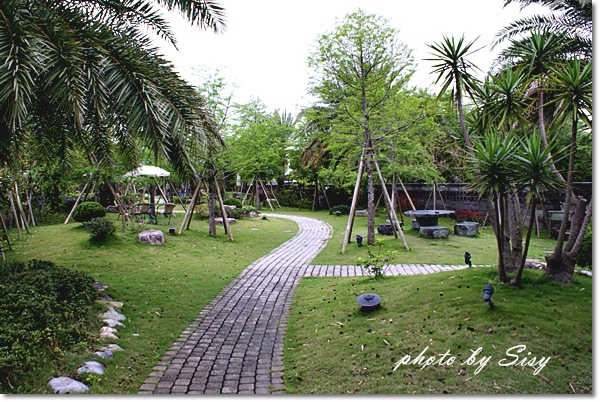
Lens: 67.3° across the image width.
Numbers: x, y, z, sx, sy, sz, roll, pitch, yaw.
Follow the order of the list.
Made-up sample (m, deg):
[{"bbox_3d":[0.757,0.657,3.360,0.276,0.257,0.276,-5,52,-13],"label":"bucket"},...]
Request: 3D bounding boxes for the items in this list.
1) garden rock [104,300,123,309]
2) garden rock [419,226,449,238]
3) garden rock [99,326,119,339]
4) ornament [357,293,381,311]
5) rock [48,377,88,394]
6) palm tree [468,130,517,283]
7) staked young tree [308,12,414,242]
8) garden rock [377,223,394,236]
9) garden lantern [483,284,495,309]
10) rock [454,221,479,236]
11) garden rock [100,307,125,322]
[{"bbox_3d":[-2.187,1.217,5.300,0.210,0.080,0.190,-1,3,-22],"label":"garden rock"},{"bbox_3d":[4.058,0.958,13.700,0.870,0.340,0.600,1,3,16],"label":"garden rock"},{"bbox_3d":[-2.031,1.395,4.780,0.210,0.100,0.170,0,2,0],"label":"garden rock"},{"bbox_3d":[0.844,1.250,5.550,0.295,0.210,0.295,0,2,0],"label":"ornament"},{"bbox_3d":[-1.736,1.387,3.380,0.300,0.120,0.200,-1,3,-27],"label":"rock"},{"bbox_3d":[2.634,0.075,6.150,0.720,2.060,0.680,1,3,23],"label":"palm tree"},{"bbox_3d":[1.650,-2.038,12.500,2.950,6.650,2.900,0,2,0],"label":"staked young tree"},{"bbox_3d":[2.754,0.898,14.300,0.600,0.360,0.550,0,3,11],"label":"garden rock"},{"bbox_3d":[2.091,1.065,5.000,0.120,0.270,0.140,0,3,10],"label":"garden lantern"},{"bbox_3d":[5.181,0.876,14.000,0.760,0.400,0.600,1,3,20],"label":"rock"},{"bbox_3d":[-2.075,1.259,5.000,0.280,0.140,0.230,-1,3,-23],"label":"garden rock"}]

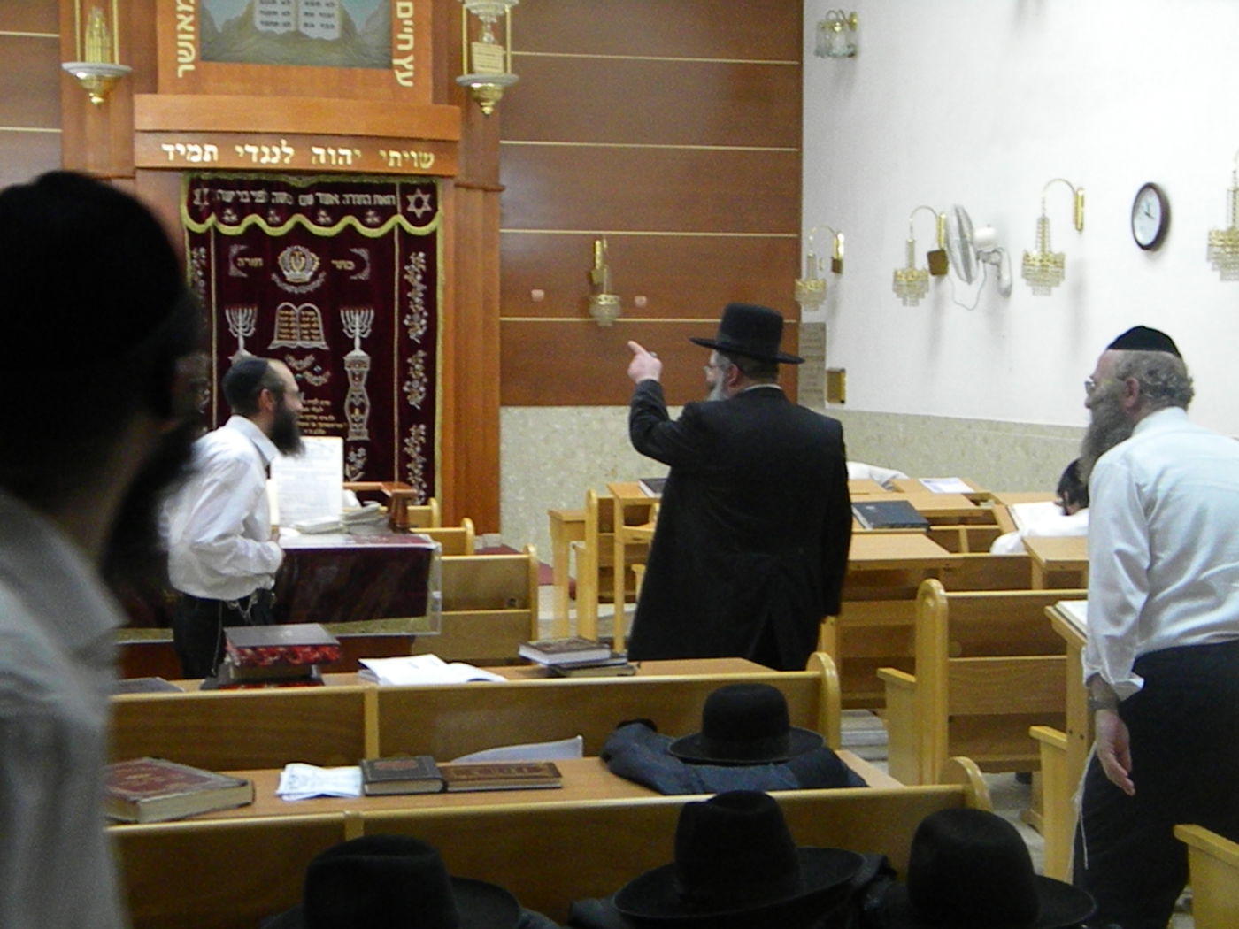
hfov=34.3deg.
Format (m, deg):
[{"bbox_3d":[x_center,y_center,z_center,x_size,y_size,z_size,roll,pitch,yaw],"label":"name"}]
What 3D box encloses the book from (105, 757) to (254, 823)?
[{"bbox_3d":[-0.873,0.597,3.673,0.319,0.040,0.232,3,4,42],"label":"book"}]

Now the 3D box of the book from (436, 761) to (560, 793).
[{"bbox_3d":[-0.248,0.658,4.206,0.243,0.022,0.157,0,3,-10],"label":"book"}]

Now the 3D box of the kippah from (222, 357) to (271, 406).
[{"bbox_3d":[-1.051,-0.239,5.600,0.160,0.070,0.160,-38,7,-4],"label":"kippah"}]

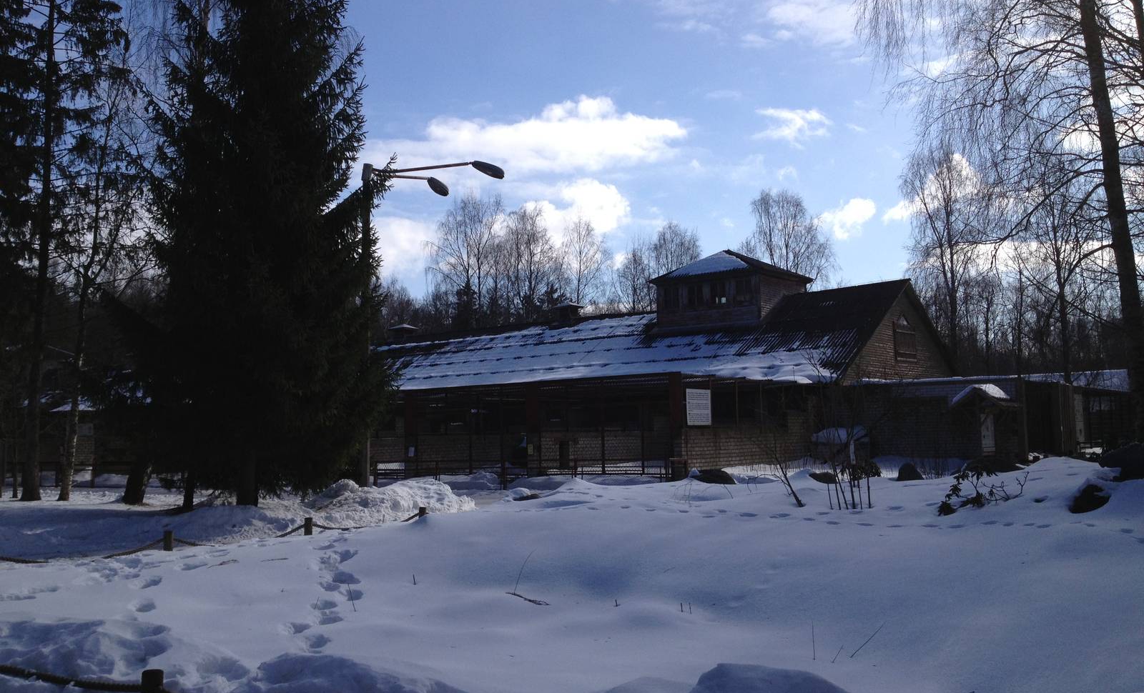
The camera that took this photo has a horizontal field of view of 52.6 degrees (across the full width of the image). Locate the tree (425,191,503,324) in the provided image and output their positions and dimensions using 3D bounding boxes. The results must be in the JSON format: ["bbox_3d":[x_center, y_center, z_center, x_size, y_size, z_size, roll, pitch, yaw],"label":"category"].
[{"bbox_3d":[-7.110,-1.091,76.369,5.075,18.690,5.075,-1,-5,0],"label":"tree"}]

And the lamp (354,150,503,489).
[{"bbox_3d":[-4.114,-0.458,32.228,3.689,9.384,3.212,3,-6,-38],"label":"lamp"}]

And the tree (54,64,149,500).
[{"bbox_3d":[-14.958,-2.136,36.815,3.044,14.057,3.044,-1,-5,0],"label":"tree"}]

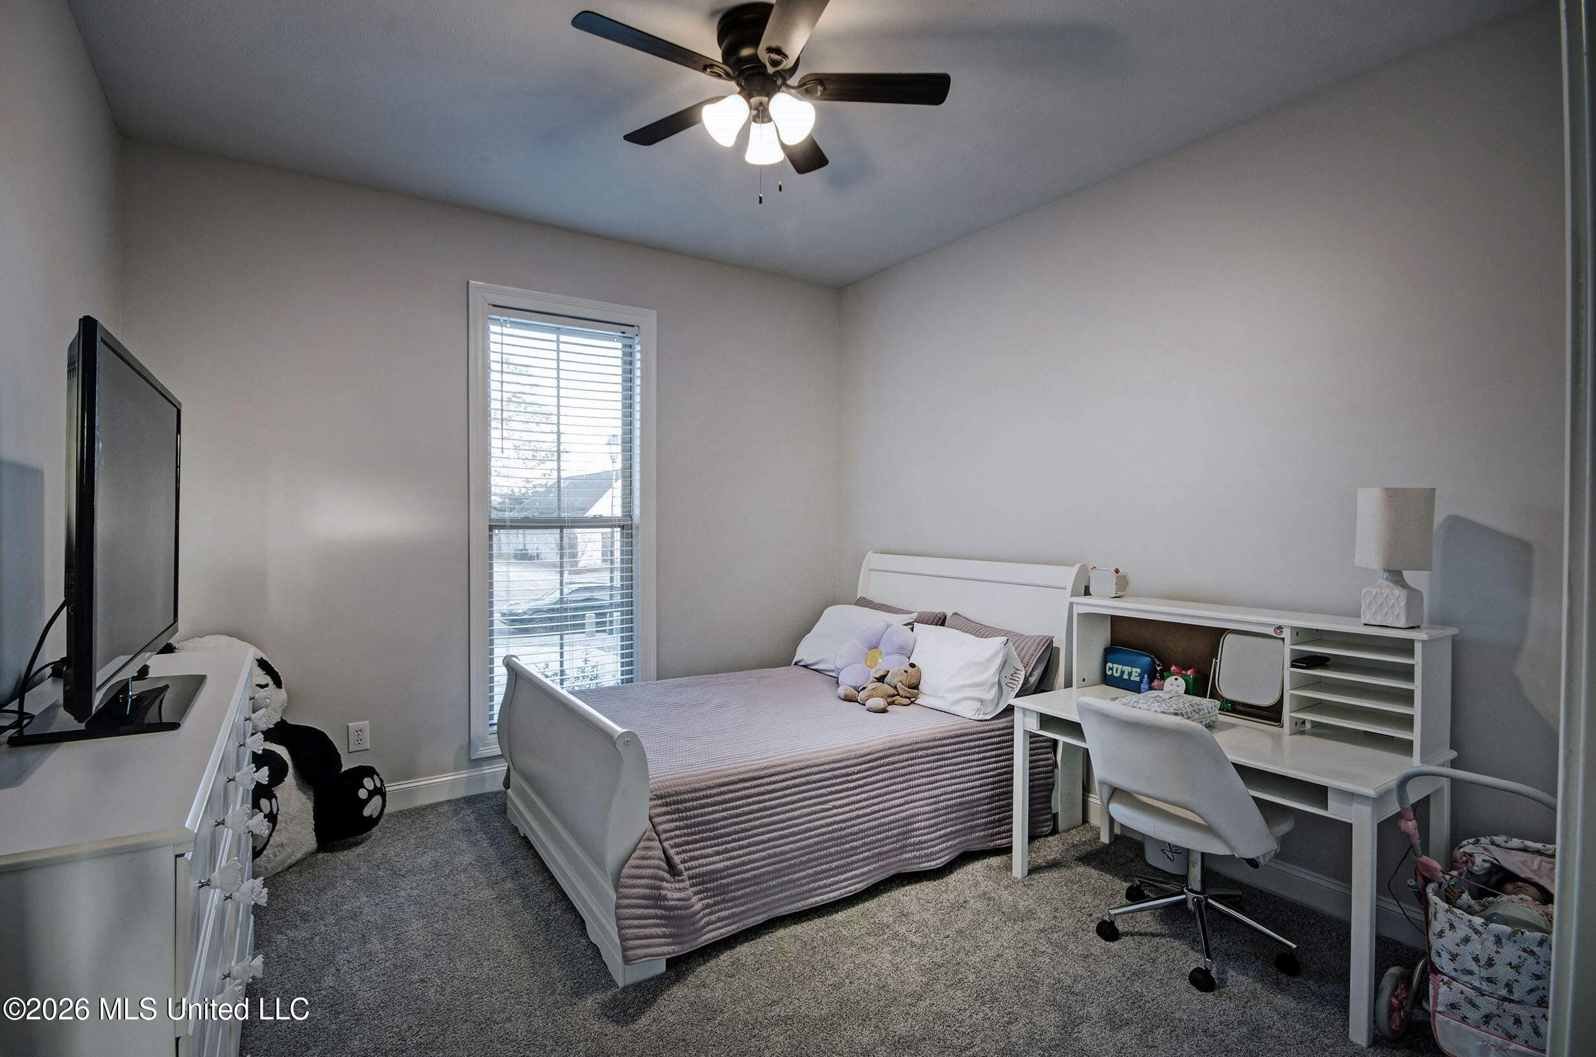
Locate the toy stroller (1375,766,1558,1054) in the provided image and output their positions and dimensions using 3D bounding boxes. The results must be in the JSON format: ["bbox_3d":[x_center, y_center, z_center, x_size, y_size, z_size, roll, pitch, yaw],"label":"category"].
[{"bbox_3d":[1.926,1.044,1.927,0.600,0.780,0.410,-1,1,-35],"label":"toy stroller"}]

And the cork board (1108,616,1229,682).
[{"bbox_3d":[1.584,0.521,2.855,0.020,0.330,0.700,-1,1,-35],"label":"cork board"}]

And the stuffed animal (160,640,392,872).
[{"bbox_3d":[-2.227,0.922,3.025,0.580,0.970,0.650,0,1,17],"label":"stuffed animal"}]

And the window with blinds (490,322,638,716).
[{"bbox_3d":[-1.286,-0.064,3.966,0.830,2.250,0.090,-1,1,-35],"label":"window with blinds"}]

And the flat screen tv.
[{"bbox_3d":[-1.566,0.025,1.637,0.250,0.780,1.090,-1,1,-35],"label":"flat screen tv"}]

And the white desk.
[{"bbox_3d":[1.471,1.059,2.555,0.605,0.727,1.220,-1,1,-35],"label":"white desk"}]

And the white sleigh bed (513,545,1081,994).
[{"bbox_3d":[-0.051,0.783,3.397,2.270,1.245,1.535,-1,1,-32],"label":"white sleigh bed"}]

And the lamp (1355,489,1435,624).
[{"bbox_3d":[1.894,0.090,2.252,0.165,0.450,0.165,-1,1,-35],"label":"lamp"}]

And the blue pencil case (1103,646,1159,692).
[{"bbox_3d":[1.392,0.616,3.010,0.070,0.155,0.220,-1,1,-35],"label":"blue pencil case"}]

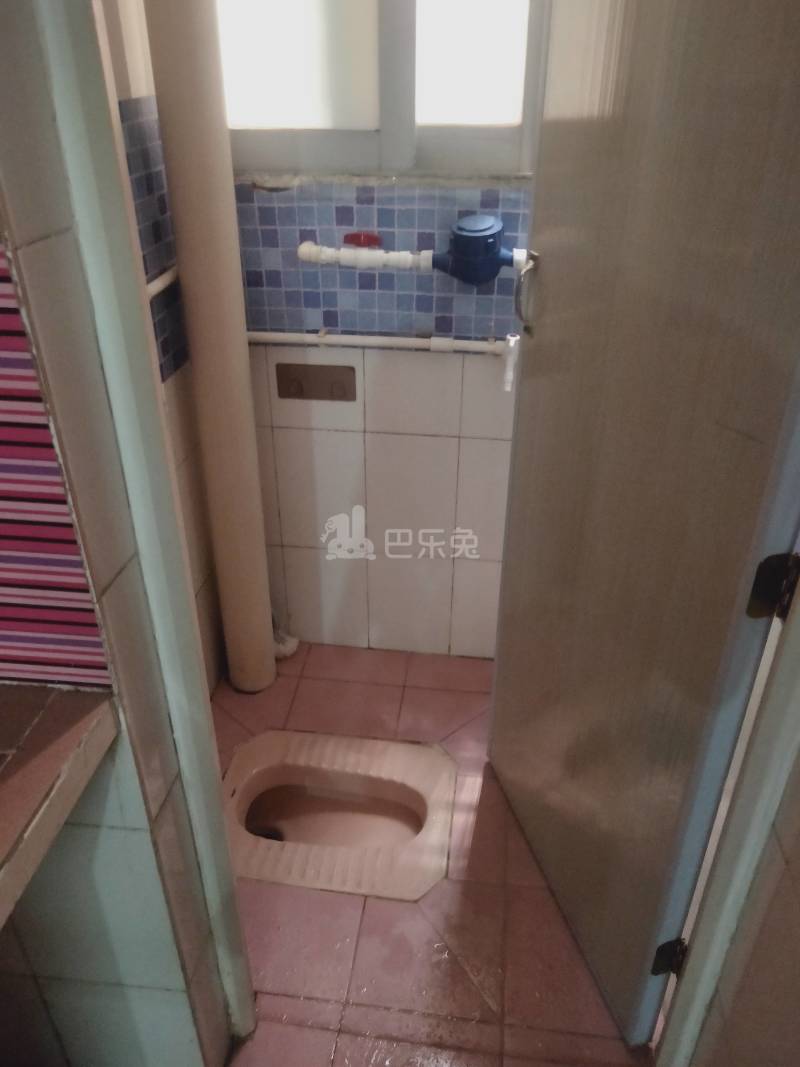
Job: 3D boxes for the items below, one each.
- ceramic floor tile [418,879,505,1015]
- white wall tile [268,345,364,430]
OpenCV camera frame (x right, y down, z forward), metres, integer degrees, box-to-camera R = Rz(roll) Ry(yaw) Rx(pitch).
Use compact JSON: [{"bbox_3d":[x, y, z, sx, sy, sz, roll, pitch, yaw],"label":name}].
[{"bbox_3d":[0.098,0.684,1.293,0.150,0.010,0.235,4,32,5],"label":"ceramic floor tile"},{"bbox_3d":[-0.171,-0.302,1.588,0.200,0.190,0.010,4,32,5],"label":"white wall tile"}]

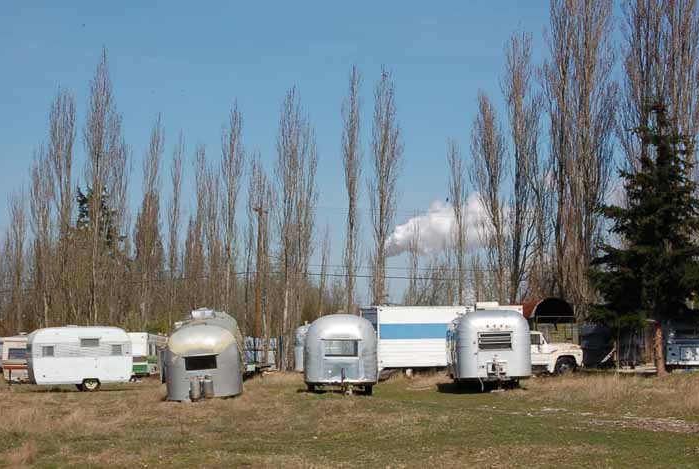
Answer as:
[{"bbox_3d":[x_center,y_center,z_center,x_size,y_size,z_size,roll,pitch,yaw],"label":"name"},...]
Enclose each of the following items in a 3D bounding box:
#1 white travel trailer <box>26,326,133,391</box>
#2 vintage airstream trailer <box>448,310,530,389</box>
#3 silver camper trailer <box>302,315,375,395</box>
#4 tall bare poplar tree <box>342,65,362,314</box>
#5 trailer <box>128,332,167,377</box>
[{"bbox_3d":[-9.632,4.428,57.532,3.600,2.300,2.050,1,-4,-17],"label":"white travel trailer"},{"bbox_3d":[4.581,3.844,53.663,2.450,2.600,6.400,0,-4,1],"label":"vintage airstream trailer"},{"bbox_3d":[-0.321,3.800,51.060,2.250,2.450,5.600,0,-4,-2],"label":"silver camper trailer"},{"bbox_3d":[0.097,-1.172,104.319,1.300,19.700,1.300,0,-4,0],"label":"tall bare poplar tree"},{"bbox_3d":[-11.700,6.439,86.763,2.300,2.450,6.000,0,-4,-2],"label":"trailer"}]

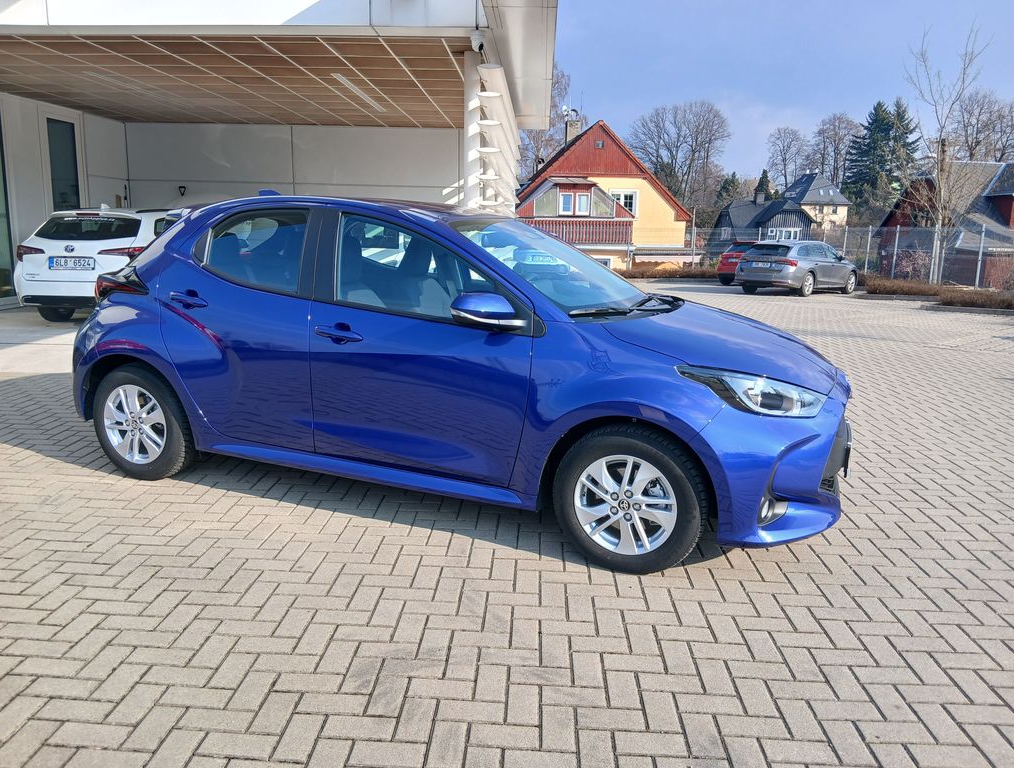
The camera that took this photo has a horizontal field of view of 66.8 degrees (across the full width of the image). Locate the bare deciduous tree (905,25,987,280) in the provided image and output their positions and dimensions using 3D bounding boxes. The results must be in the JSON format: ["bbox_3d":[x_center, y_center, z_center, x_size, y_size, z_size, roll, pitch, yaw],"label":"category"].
[{"bbox_3d":[13.823,-7.172,24.300,2.600,8.060,2.600,1,11,0],"label":"bare deciduous tree"}]

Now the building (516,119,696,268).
[{"bbox_3d":[4.236,-9.504,41.599,9.000,7.970,9.400,0,11,-4],"label":"building"}]

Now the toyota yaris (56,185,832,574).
[{"bbox_3d":[-0.337,-0.240,4.175,3.940,1.500,1.760,5,12,20],"label":"toyota yaris"}]

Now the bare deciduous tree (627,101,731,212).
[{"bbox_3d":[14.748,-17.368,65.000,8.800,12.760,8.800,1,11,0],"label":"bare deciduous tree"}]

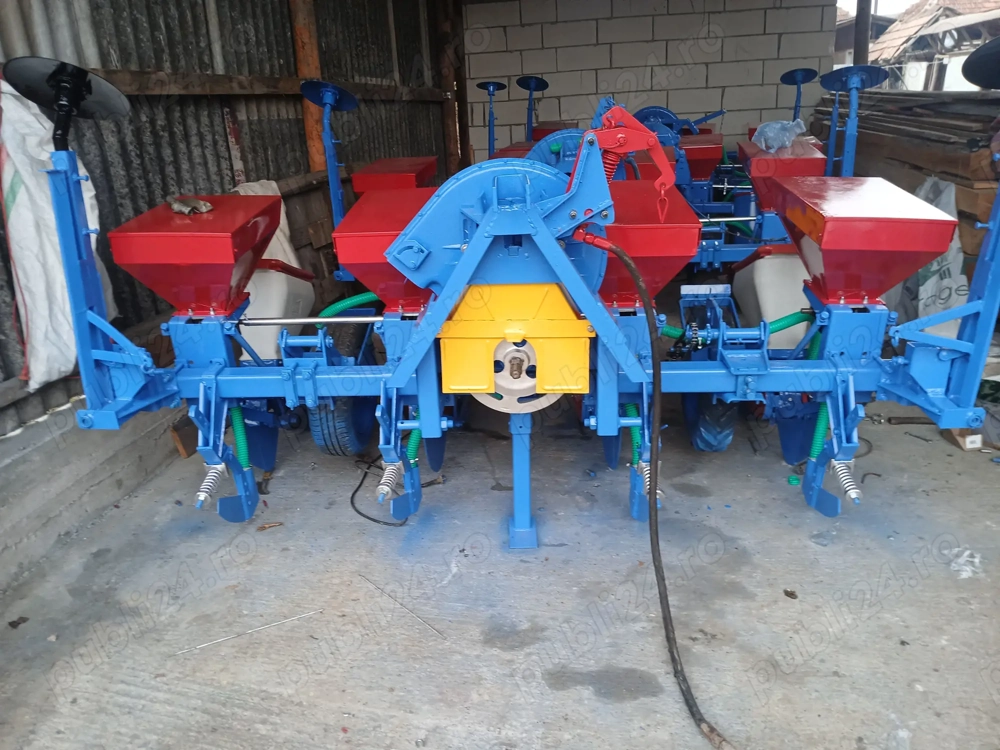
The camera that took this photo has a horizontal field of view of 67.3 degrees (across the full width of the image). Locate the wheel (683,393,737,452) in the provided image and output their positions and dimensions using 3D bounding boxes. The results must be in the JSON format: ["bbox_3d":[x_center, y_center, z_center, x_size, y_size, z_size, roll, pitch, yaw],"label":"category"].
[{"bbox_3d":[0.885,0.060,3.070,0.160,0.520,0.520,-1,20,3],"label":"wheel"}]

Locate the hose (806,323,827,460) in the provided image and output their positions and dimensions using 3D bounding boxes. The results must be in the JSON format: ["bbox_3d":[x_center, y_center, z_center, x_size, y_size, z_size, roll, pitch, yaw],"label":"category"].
[{"bbox_3d":[1.102,0.070,2.612,0.055,0.550,0.060,-7,27,6],"label":"hose"}]

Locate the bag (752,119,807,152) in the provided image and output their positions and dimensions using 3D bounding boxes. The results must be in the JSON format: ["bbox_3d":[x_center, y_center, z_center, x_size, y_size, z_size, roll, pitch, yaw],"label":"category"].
[{"bbox_3d":[1.548,-1.321,4.160,0.290,0.170,0.220,1,20,9],"label":"bag"}]

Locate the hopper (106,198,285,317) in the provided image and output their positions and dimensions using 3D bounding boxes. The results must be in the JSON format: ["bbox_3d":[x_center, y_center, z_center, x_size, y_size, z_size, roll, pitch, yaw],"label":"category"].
[{"bbox_3d":[-0.970,-0.396,2.525,0.372,0.305,0.532,0,26,2],"label":"hopper"}]

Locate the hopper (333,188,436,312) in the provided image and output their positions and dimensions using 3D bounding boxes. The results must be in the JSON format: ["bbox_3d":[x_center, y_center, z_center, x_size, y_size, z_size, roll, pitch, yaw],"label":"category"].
[{"bbox_3d":[-0.285,-0.405,2.500,0.372,0.305,0.532,0,27,3],"label":"hopper"}]

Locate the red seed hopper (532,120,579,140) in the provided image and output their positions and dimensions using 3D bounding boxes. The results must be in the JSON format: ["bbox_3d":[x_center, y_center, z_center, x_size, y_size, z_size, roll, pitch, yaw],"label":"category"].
[{"bbox_3d":[0.505,-2.070,6.700,0.372,0.305,0.532,1,25,7],"label":"red seed hopper"}]

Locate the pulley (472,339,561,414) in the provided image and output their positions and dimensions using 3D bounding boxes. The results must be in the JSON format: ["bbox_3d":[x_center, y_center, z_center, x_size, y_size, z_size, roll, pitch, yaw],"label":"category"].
[{"bbox_3d":[0.053,-0.050,2.190,0.380,0.380,0.090,-1,27,3],"label":"pulley"}]

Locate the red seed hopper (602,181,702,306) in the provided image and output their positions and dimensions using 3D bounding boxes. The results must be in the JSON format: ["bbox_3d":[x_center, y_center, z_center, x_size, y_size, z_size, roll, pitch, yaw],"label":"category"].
[{"bbox_3d":[0.412,-0.418,2.465,0.372,0.305,0.532,0,27,3],"label":"red seed hopper"}]

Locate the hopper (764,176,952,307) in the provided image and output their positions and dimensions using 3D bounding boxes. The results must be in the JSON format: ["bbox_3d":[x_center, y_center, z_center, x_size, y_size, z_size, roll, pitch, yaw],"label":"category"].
[{"bbox_3d":[1.124,-0.426,2.430,0.372,0.305,0.532,0,27,2],"label":"hopper"}]

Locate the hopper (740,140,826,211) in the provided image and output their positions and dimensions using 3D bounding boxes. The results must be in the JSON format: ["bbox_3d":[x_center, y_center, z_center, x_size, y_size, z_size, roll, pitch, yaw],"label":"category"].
[{"bbox_3d":[1.535,-1.100,4.170,0.372,0.305,0.532,1,25,8],"label":"hopper"}]

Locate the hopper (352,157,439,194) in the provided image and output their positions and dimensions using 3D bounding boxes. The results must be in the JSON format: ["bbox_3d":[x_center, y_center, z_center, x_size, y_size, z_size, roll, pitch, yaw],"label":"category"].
[{"bbox_3d":[-0.592,-1.080,4.430,0.372,0.305,0.532,1,26,9],"label":"hopper"}]

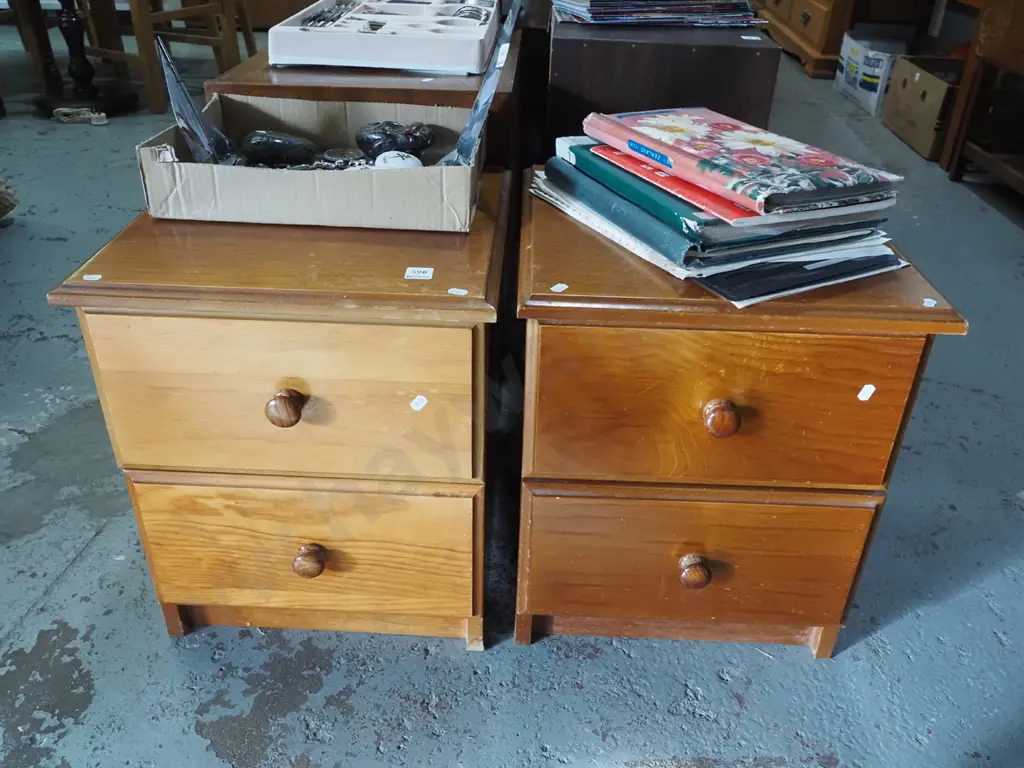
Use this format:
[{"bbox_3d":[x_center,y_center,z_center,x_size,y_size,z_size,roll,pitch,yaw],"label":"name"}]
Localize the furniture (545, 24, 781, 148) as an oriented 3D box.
[{"bbox_3d":[0.259,-0.390,1.688,0.363,0.650,0.440,4,32,3],"label":"furniture"}]

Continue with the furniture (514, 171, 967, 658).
[{"bbox_3d":[0.223,0.034,1.115,0.435,0.518,0.443,2,32,1],"label":"furniture"}]

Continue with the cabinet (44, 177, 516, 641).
[{"bbox_3d":[-0.231,0.023,1.111,0.435,0.518,0.443,2,32,1],"label":"cabinet"}]

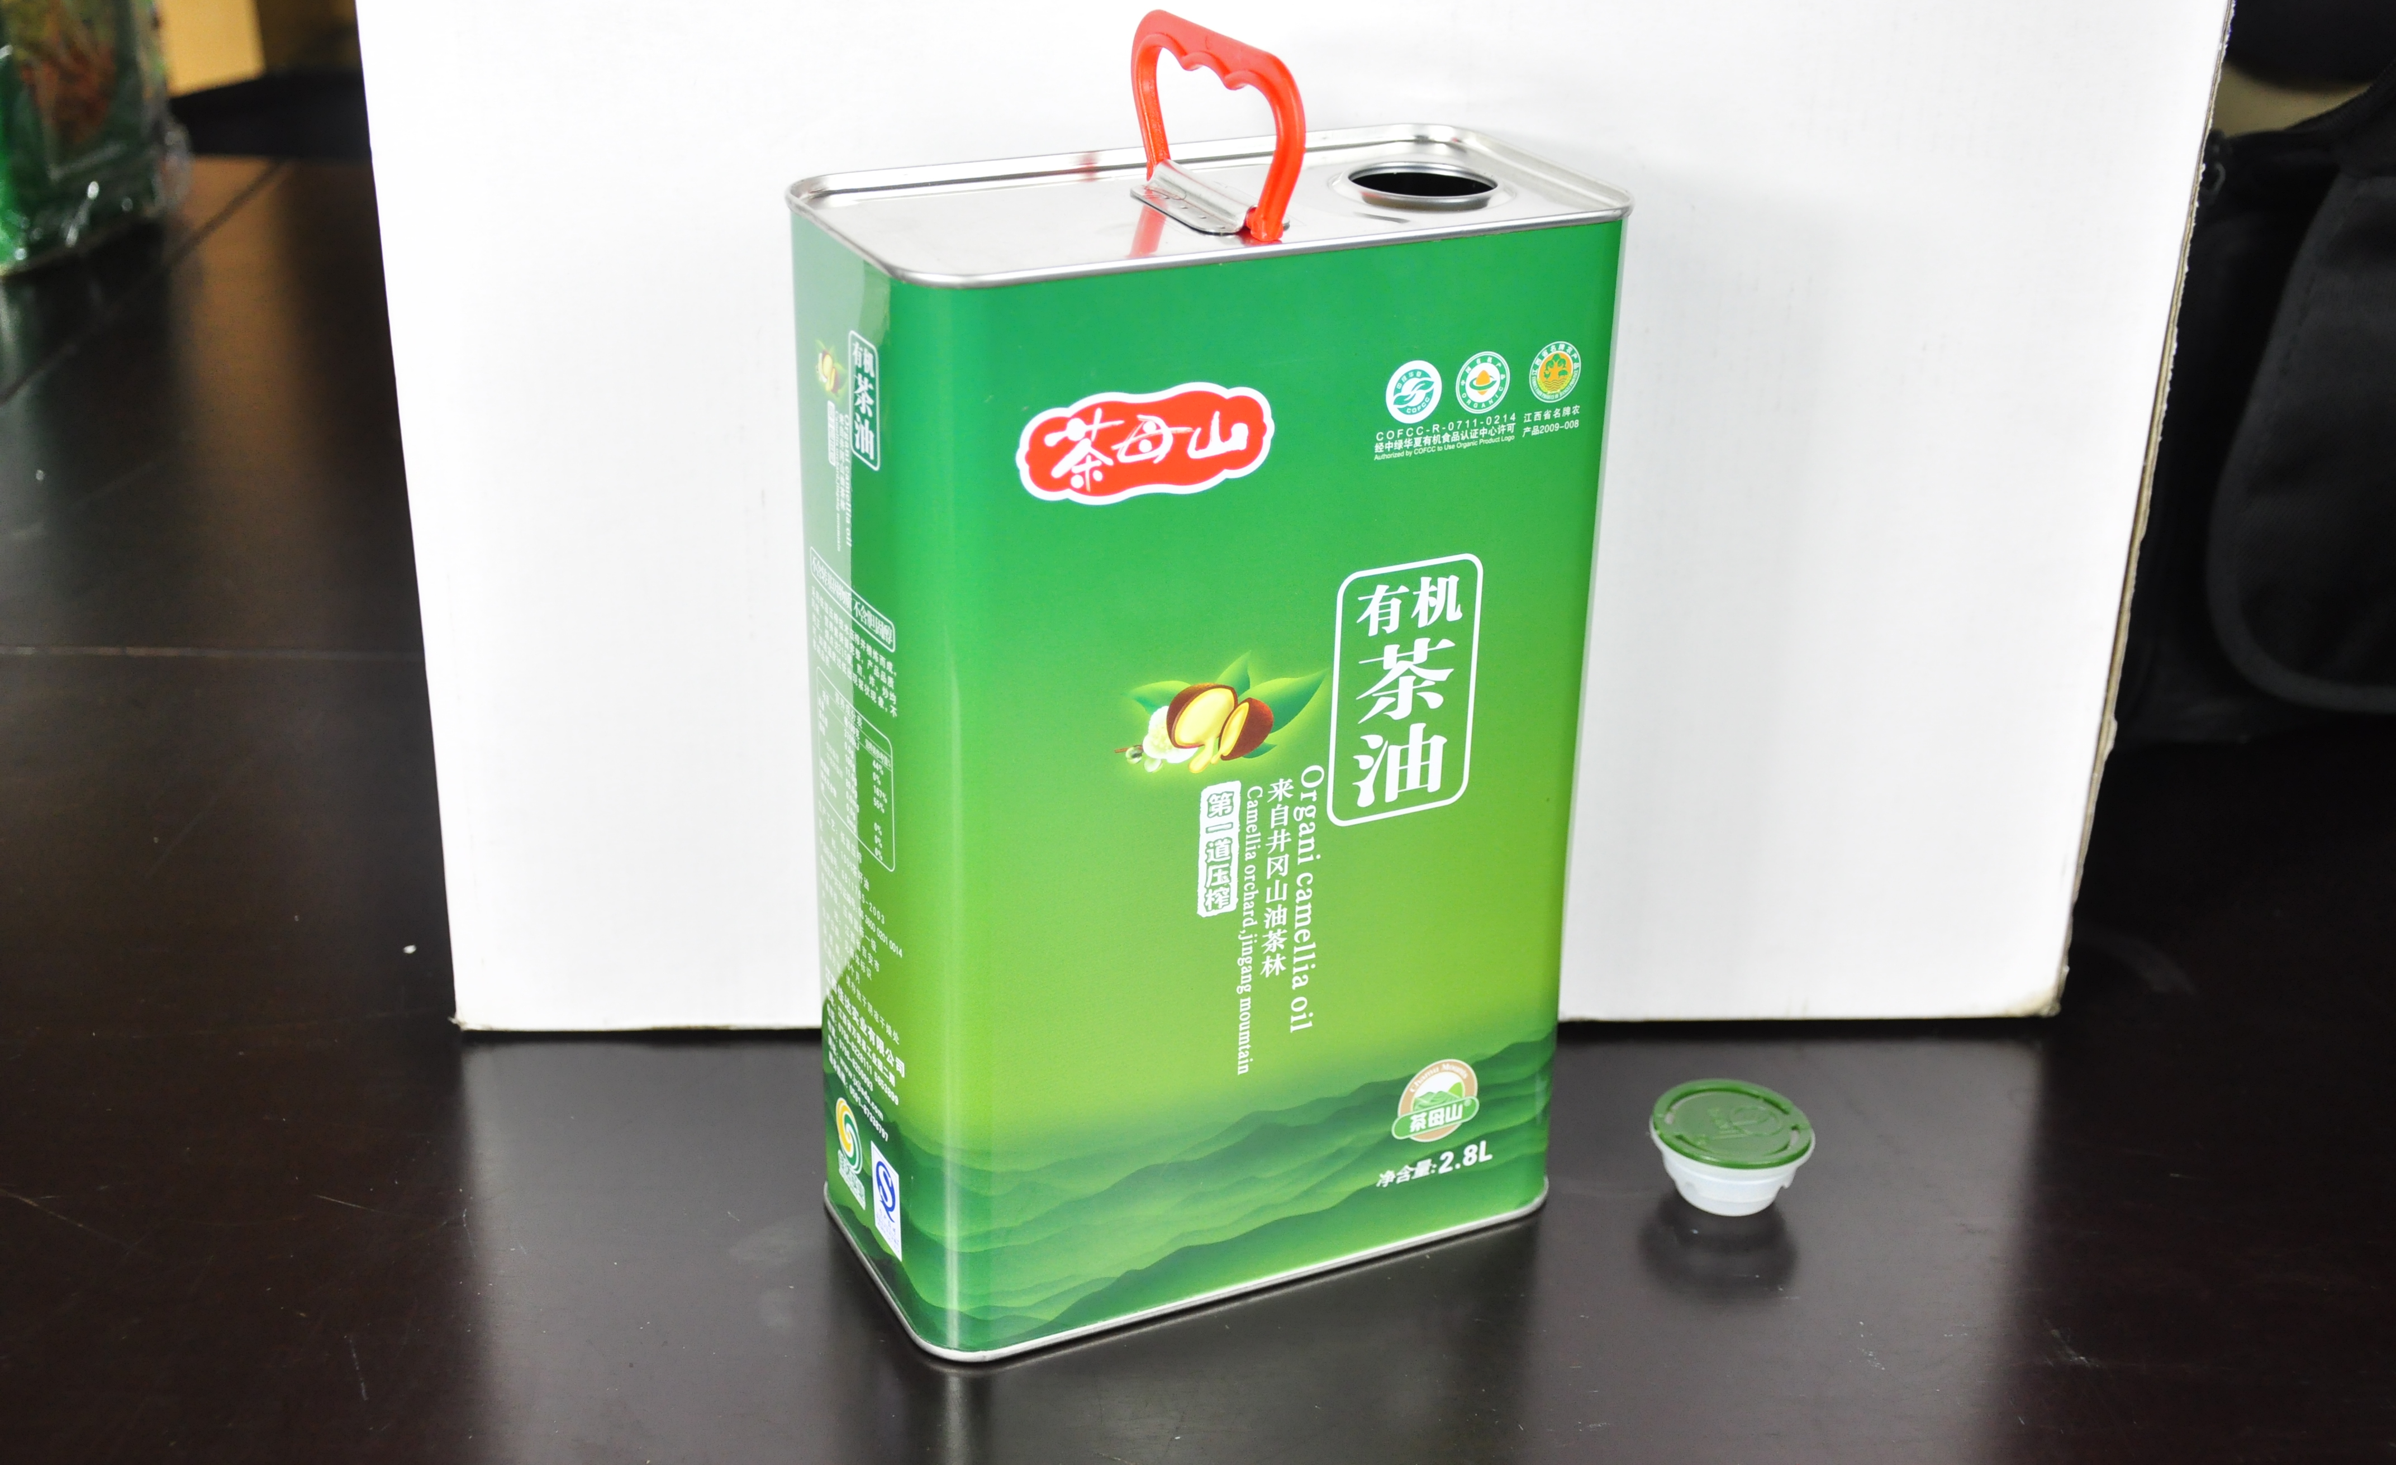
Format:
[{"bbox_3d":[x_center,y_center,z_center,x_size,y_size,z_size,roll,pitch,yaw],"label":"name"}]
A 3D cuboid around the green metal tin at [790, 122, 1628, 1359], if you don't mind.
[{"bbox_3d":[0.000,0.000,0.624,0.164,0.243,0.084,-11,27,-25],"label":"green metal tin"}]

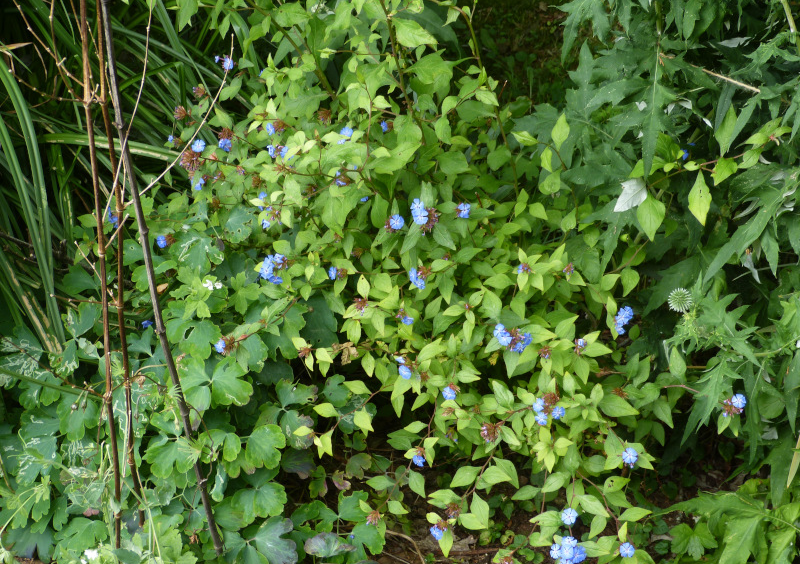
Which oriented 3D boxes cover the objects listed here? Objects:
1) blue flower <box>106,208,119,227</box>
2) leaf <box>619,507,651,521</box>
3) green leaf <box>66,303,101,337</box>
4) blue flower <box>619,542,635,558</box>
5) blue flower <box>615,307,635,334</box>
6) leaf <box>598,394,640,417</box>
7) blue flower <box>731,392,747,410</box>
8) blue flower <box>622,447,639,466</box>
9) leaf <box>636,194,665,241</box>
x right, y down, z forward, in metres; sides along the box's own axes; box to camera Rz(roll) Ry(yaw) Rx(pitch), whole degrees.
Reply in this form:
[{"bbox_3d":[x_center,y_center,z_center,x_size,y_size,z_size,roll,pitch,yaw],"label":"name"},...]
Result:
[{"bbox_3d":[-0.439,-0.097,2.580,0.022,0.029,0.018,14,28,27],"label":"blue flower"},{"bbox_3d":[0.313,0.309,2.250,0.042,0.009,0.023,0,25,0],"label":"leaf"},{"bbox_3d":[-0.442,0.054,2.350,0.049,0.042,0.028,0,25,0],"label":"green leaf"},{"bbox_3d":[0.278,0.329,2.070,0.019,0.010,0.019,-2,70,-4],"label":"blue flower"},{"bbox_3d":[0.309,0.053,2.320,0.027,0.034,0.021,-11,27,-23],"label":"blue flower"},{"bbox_3d":[0.298,0.168,2.300,0.052,0.018,0.030,6,26,14],"label":"leaf"},{"bbox_3d":[0.468,0.165,2.330,0.021,0.021,0.015,-4,25,-9],"label":"blue flower"},{"bbox_3d":[0.307,0.233,2.250,0.021,0.022,0.015,0,25,0],"label":"blue flower"},{"bbox_3d":[0.349,-0.090,2.350,0.039,0.059,0.024,0,25,0],"label":"leaf"}]

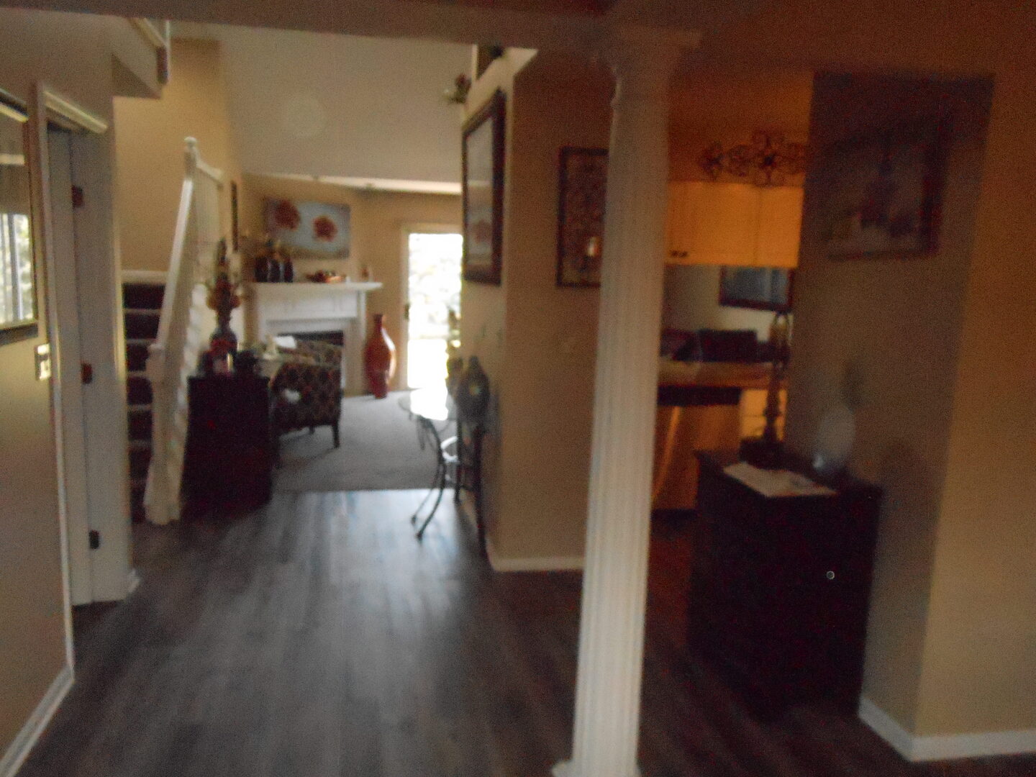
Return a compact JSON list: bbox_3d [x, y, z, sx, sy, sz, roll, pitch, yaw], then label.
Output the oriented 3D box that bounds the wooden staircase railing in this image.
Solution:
[{"bbox_3d":[-2.267,-0.534,6.067,0.180,2.380,2.400,0,8,-11],"label":"wooden staircase railing"}]

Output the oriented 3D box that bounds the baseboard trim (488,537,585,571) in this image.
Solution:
[{"bbox_3d":[0.132,0.903,4.715,0.620,0.085,0.220,0,8,-11],"label":"baseboard trim"}]

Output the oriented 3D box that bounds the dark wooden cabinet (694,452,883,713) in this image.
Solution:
[{"bbox_3d":[1.000,0.742,3.394,0.430,0.840,0.660,0,8,-11],"label":"dark wooden cabinet"}]

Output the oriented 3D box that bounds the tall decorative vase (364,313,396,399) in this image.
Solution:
[{"bbox_3d":[-1.605,-0.369,10.085,0.340,0.960,0.340,0,8,-11],"label":"tall decorative vase"}]

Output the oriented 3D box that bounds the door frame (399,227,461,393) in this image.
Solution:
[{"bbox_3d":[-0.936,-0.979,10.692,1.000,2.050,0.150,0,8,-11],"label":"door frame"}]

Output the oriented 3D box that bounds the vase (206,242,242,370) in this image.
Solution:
[{"bbox_3d":[-1.937,-0.549,5.686,0.230,0.870,0.230,0,8,-11],"label":"vase"}]

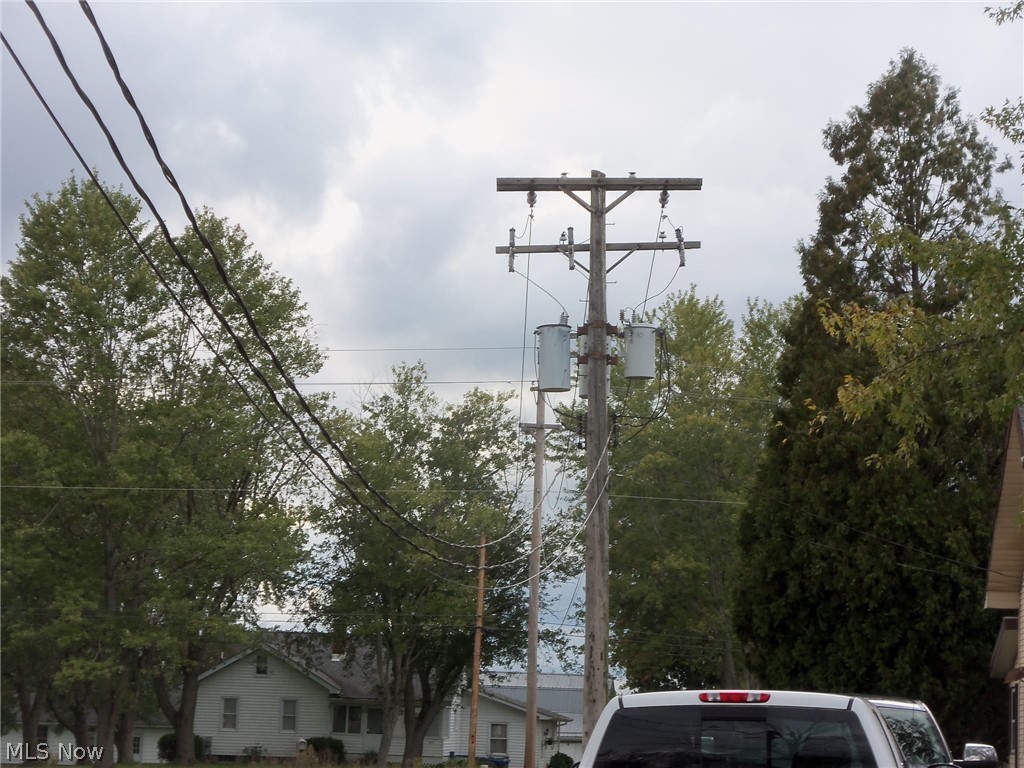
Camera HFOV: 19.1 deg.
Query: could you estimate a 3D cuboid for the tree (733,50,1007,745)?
[{"bbox_3d":[6.922,0.770,54.748,5.900,13.773,5.800,0,-6,0],"label":"tree"}]

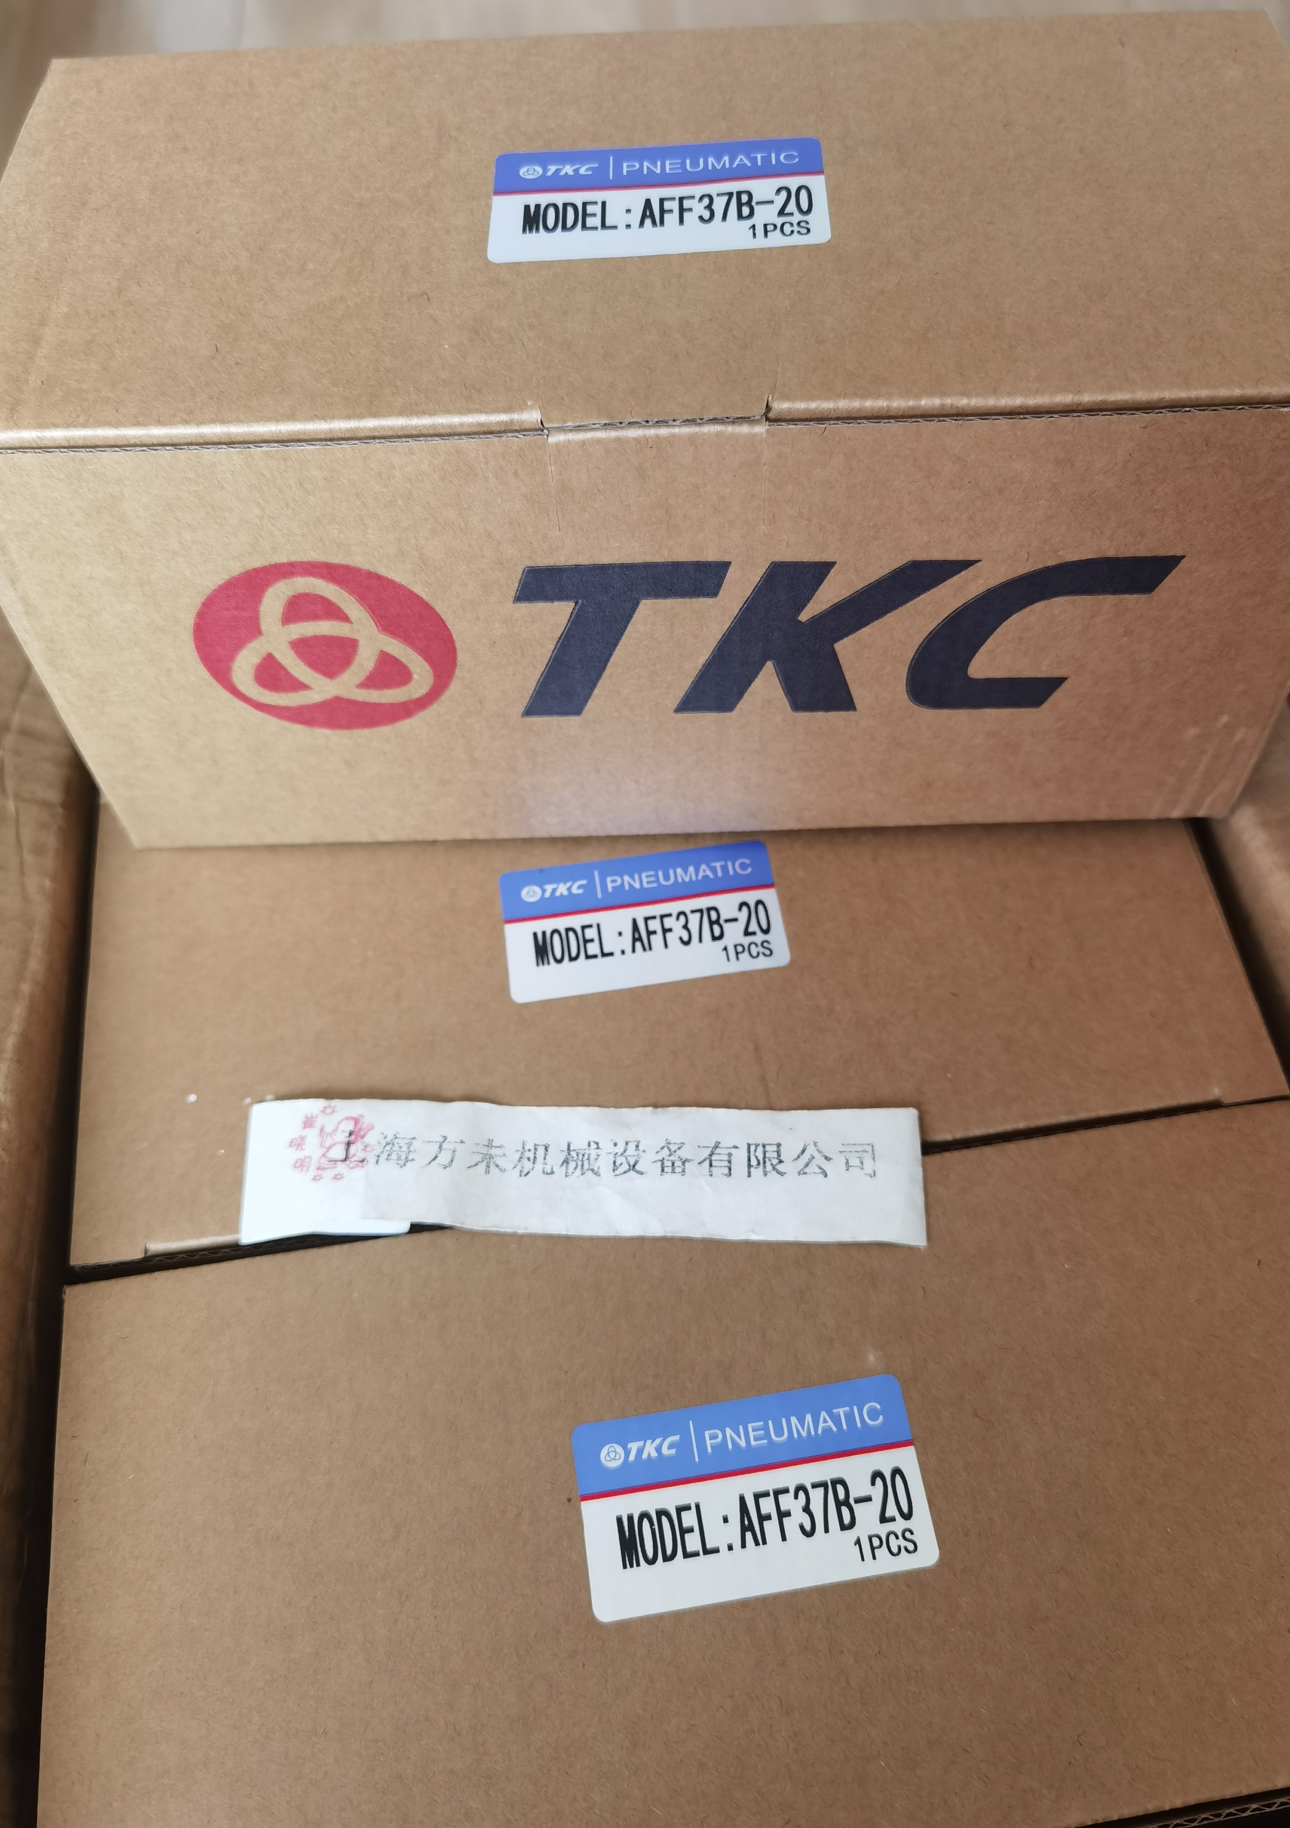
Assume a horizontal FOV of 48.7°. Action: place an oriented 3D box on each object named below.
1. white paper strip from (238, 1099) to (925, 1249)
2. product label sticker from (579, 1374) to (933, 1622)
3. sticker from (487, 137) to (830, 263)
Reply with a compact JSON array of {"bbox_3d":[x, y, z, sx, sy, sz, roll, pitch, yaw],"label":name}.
[{"bbox_3d":[-0.019,0.075,0.413,0.200,0.004,0.042,0,60,2],"label":"white paper strip"},{"bbox_3d":[0.028,0.152,0.374,0.090,0.002,0.049,-8,62,-3],"label":"product label sticker"},{"bbox_3d":[0.004,-0.193,0.384,0.090,0.002,0.049,-2,59,2],"label":"sticker"}]

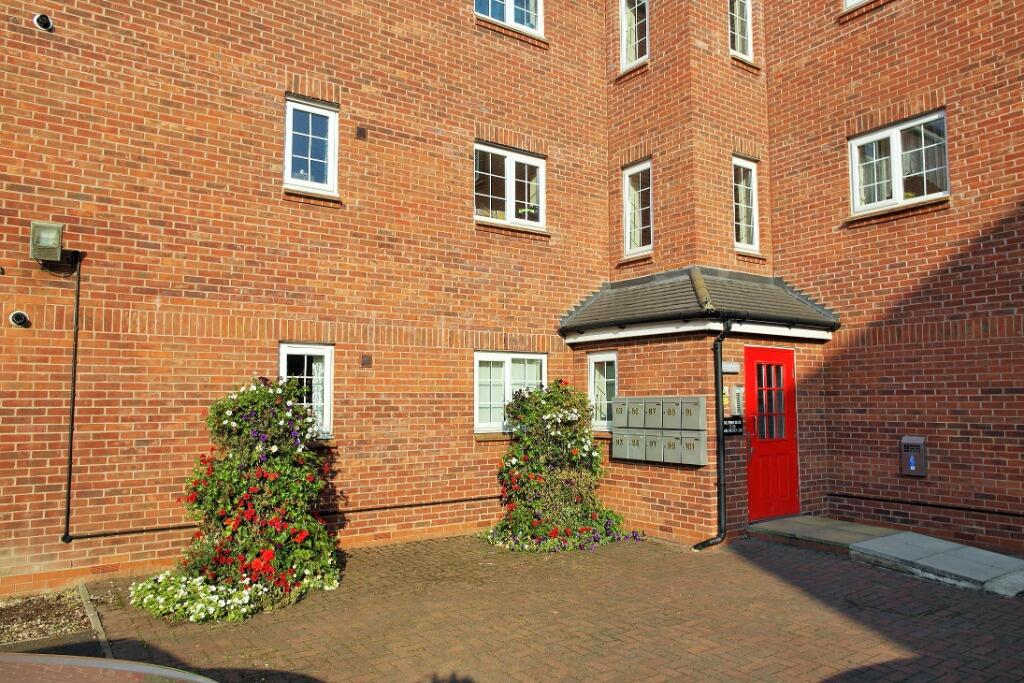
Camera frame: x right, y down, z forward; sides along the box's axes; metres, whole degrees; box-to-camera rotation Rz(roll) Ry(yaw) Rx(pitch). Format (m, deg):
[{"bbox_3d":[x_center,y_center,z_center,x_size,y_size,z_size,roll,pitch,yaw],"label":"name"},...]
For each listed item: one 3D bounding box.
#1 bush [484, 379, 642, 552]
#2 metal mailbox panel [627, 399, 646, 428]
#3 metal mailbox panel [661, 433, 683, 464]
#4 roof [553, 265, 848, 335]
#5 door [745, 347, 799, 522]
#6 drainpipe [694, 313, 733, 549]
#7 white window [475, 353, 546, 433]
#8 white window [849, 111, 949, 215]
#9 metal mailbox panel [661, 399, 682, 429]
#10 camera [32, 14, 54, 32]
[{"bbox_3d":[0.576,1.377,8.088,1.650,1.840,1.380,3,-6,-35],"label":"bush"},{"bbox_3d":[1.537,0.865,8.271,0.110,0.362,0.282,3,-6,-35],"label":"metal mailbox panel"},{"bbox_3d":[1.860,1.189,7.776,0.110,0.375,0.282,3,-6,-35],"label":"metal mailbox panel"},{"bbox_3d":[2.435,-0.505,9.036,2.600,0.850,2.550,3,-6,-35],"label":"roof"},{"bbox_3d":[3.135,1.088,8.220,0.970,2.020,0.070,3,-6,-35],"label":"door"},{"bbox_3d":[2.160,1.009,7.364,0.420,2.480,0.190,-1,-5,10],"label":"drainpipe"},{"bbox_3d":[-0.002,0.659,8.871,1.150,1.040,0.100,3,-6,-35],"label":"white window"},{"bbox_3d":[4.666,-2.111,8.255,0.090,0.990,1.130,3,-6,-35],"label":"white window"},{"bbox_3d":[1.868,0.834,7.872,0.110,0.378,0.278,3,-6,-35],"label":"metal mailbox panel"},{"bbox_3d":[-4.204,-2.871,6.125,0.120,0.130,0.135,-5,-6,43],"label":"camera"}]

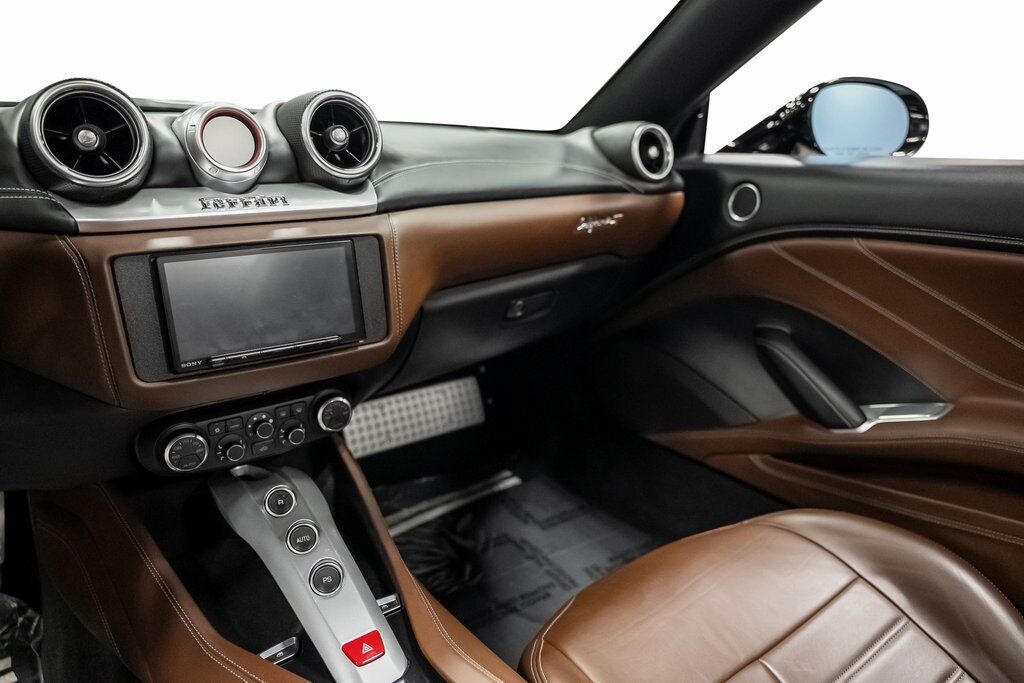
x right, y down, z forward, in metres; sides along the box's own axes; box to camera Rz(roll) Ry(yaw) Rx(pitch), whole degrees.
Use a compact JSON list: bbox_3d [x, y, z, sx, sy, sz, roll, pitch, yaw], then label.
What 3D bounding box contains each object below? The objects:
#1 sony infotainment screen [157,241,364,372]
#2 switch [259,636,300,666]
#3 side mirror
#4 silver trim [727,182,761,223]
[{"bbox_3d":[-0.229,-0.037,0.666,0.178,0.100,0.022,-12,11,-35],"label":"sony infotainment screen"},{"bbox_3d":[-0.205,0.272,0.621,0.037,0.015,0.016,-12,5,-35],"label":"switch"},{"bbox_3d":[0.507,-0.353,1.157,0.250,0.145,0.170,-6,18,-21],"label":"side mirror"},{"bbox_3d":[0.347,-0.208,1.060,0.010,0.053,0.053,0,13,-38],"label":"silver trim"}]

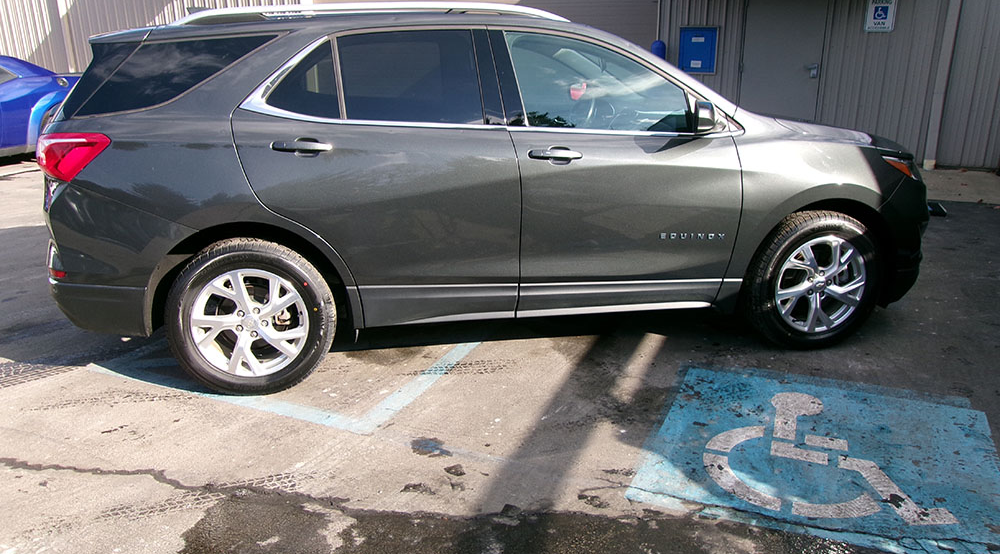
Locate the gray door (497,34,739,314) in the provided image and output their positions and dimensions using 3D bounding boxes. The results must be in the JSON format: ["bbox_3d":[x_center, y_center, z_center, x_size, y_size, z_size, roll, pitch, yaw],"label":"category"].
[{"bbox_3d":[0.544,-0.470,3.592,1.113,1.289,0.260,-4,19,-9],"label":"gray door"}]

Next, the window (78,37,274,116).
[{"bbox_3d":[-1.339,-0.826,3.203,0.785,0.304,0.160,-4,19,-9],"label":"window"}]

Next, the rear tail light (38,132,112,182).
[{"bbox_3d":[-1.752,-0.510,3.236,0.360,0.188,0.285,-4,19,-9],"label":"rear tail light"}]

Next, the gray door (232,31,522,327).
[{"bbox_3d":[-0.507,-0.412,3.432,1.183,1.294,0.260,-4,19,-9],"label":"gray door"}]

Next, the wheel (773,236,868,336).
[{"bbox_3d":[1.575,0.013,3.931,0.505,0.505,0.200,-5,19,-13],"label":"wheel"}]

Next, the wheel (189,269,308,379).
[{"bbox_3d":[-1.114,0.181,3.527,0.505,0.505,0.200,-4,19,-9],"label":"wheel"}]

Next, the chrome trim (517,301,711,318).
[{"bbox_3d":[0.547,0.150,3.721,0.970,0.038,0.040,-4,19,-9],"label":"chrome trim"}]

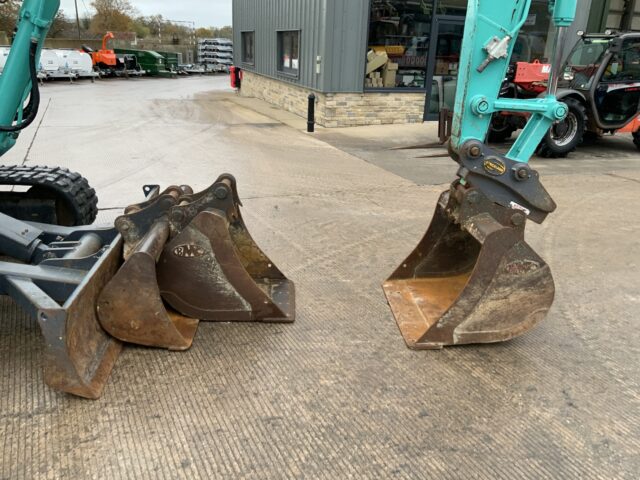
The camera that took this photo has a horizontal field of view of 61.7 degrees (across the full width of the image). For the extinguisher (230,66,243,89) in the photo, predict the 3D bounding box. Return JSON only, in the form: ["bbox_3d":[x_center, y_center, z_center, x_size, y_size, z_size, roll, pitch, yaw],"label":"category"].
[{"bbox_3d":[-3.020,-5.900,19.400,0.380,0.760,0.350,-5,21,-20],"label":"extinguisher"}]

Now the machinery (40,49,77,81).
[{"bbox_3d":[-13.168,-8.433,26.026,2.800,1.520,1.400,9,21,17],"label":"machinery"}]

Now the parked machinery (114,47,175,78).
[{"bbox_3d":[-10.326,-10.637,32.365,3.600,1.500,1.500,7,21,13],"label":"parked machinery"}]

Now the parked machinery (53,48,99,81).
[{"bbox_3d":[-12.500,-8.871,27.293,2.800,1.520,1.400,9,21,17],"label":"parked machinery"}]

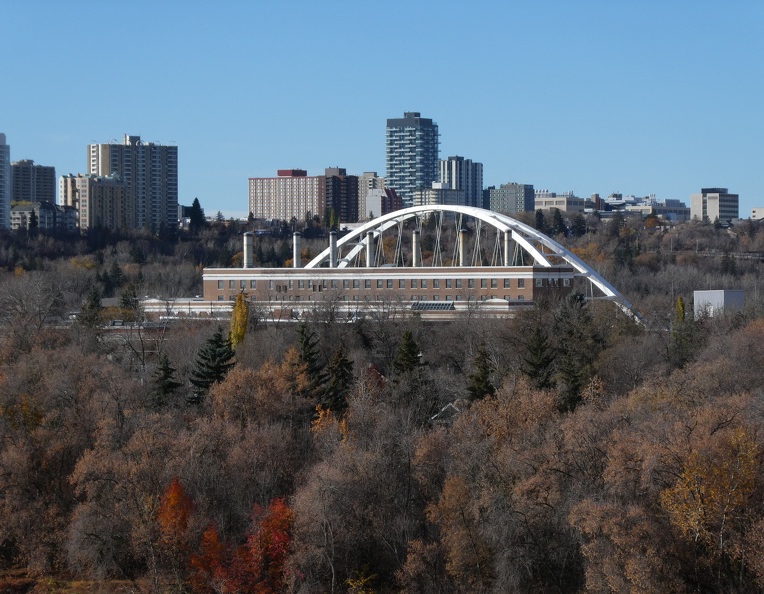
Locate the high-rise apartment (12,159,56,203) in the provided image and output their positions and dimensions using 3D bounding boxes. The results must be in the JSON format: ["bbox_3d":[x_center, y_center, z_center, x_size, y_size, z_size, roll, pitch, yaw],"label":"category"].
[{"bbox_3d":[-278.530,-83.040,2600.000,22.000,53.000,45.000,0,1,35],"label":"high-rise apartment"}]

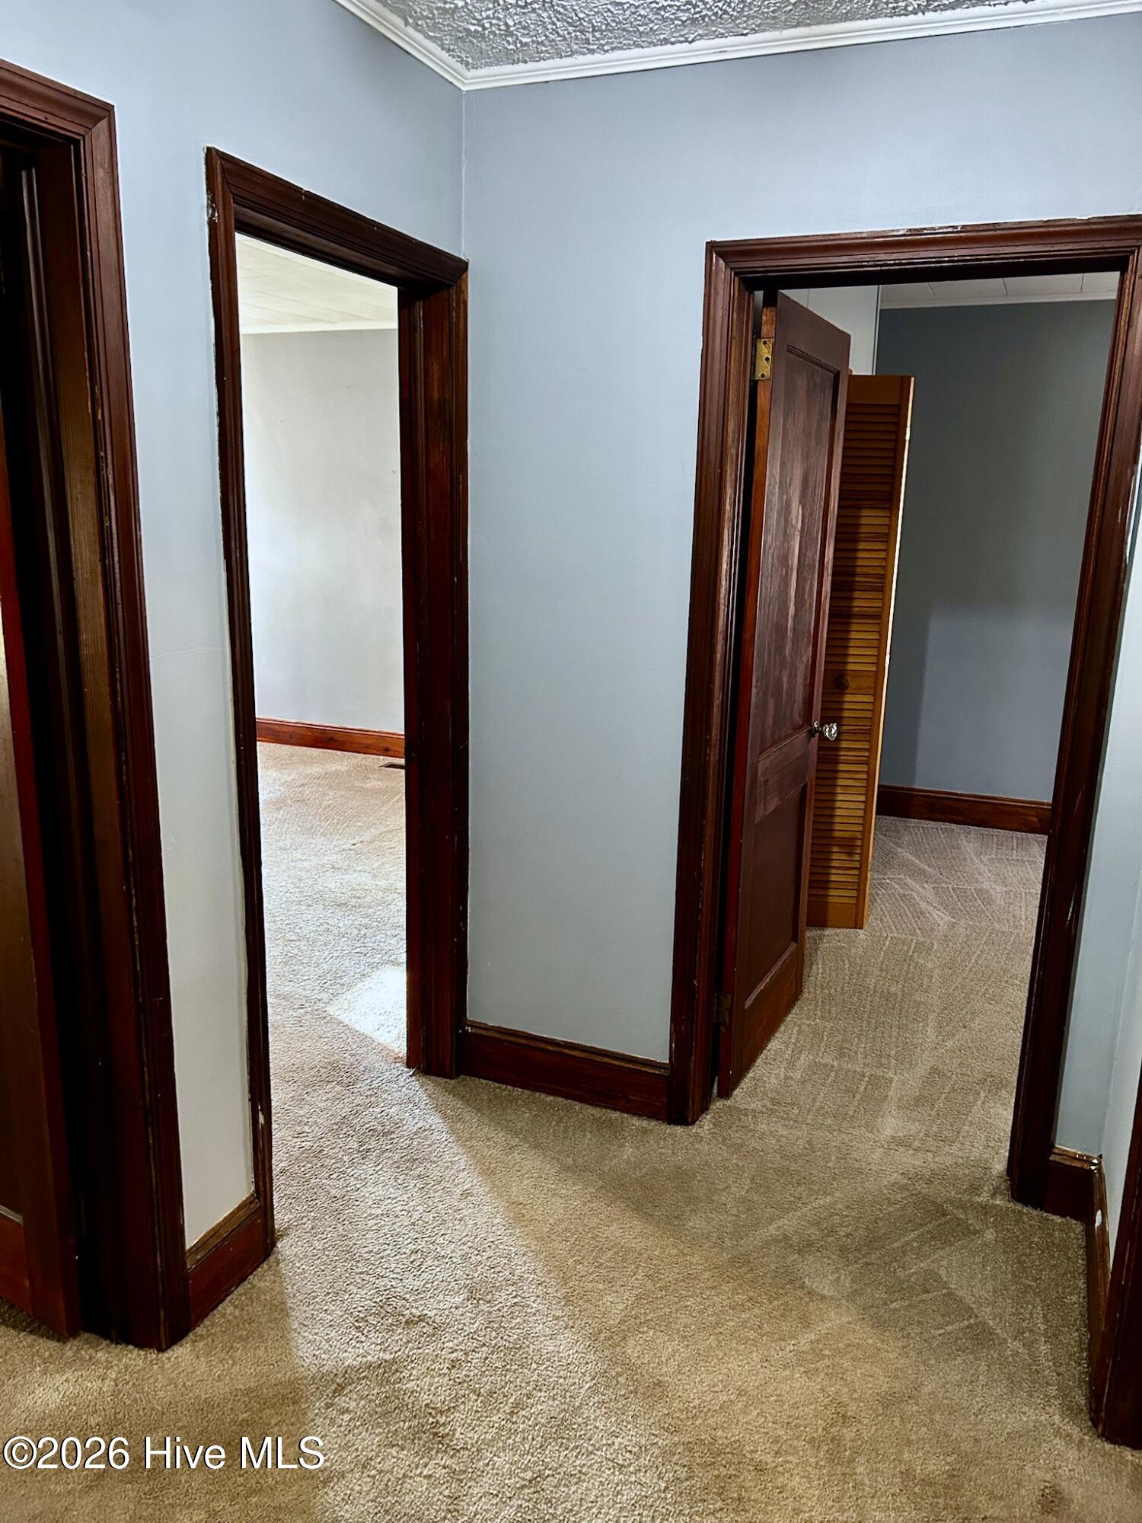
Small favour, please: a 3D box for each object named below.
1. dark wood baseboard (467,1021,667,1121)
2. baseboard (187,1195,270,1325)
[{"bbox_3d":[-0.015,0.809,3.027,0.589,0.165,0.023,6,14,21],"label":"dark wood baseboard"},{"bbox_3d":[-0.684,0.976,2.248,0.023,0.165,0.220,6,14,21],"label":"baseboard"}]

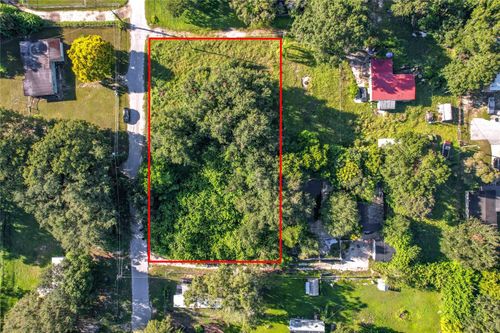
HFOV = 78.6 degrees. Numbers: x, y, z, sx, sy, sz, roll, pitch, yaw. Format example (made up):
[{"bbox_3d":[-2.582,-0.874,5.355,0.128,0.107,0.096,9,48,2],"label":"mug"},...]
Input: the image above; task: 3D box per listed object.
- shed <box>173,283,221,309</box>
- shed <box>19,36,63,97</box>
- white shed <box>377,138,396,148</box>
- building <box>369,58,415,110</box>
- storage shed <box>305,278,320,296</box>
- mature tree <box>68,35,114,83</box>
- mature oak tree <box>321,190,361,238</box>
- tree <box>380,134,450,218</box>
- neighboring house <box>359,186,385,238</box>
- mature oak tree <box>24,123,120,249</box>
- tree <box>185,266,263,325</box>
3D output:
[{"bbox_3d":[-16.805,40.720,98.034,15.000,3.600,8.500,0,91,0],"label":"shed"},{"bbox_3d":[-64.613,-30.701,96.405,12.900,4.000,17.300,-4,91,0],"label":"shed"},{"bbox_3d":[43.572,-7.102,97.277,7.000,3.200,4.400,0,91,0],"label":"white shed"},{"bbox_3d":[44.783,-25.501,96.409,14.000,4.200,15.200,0,91,0],"label":"building"},{"bbox_3d":[19.772,38.567,98.391,4.200,2.800,5.400,0,91,0],"label":"storage shed"},{"bbox_3d":[-47.422,-32.243,92.374,13.500,12.000,13.500,0,91,0],"label":"mature tree"},{"bbox_3d":[27.656,14.483,93.558,11.700,11.500,14.000,0,91,0],"label":"mature oak tree"},{"bbox_3d":[49.082,2.644,91.821,20.500,14.500,25.000,0,91,0],"label":"tree"},{"bbox_3d":[38.116,14.401,97.307,8.200,4.000,16.300,0,91,0],"label":"neighboring house"},{"bbox_3d":[-52.974,5.546,91.129,26.000,16.000,36.000,0,91,0],"label":"mature oak tree"},{"bbox_3d":[-7.878,38.317,92.285,23.000,15.000,17.000,0,91,0],"label":"tree"}]

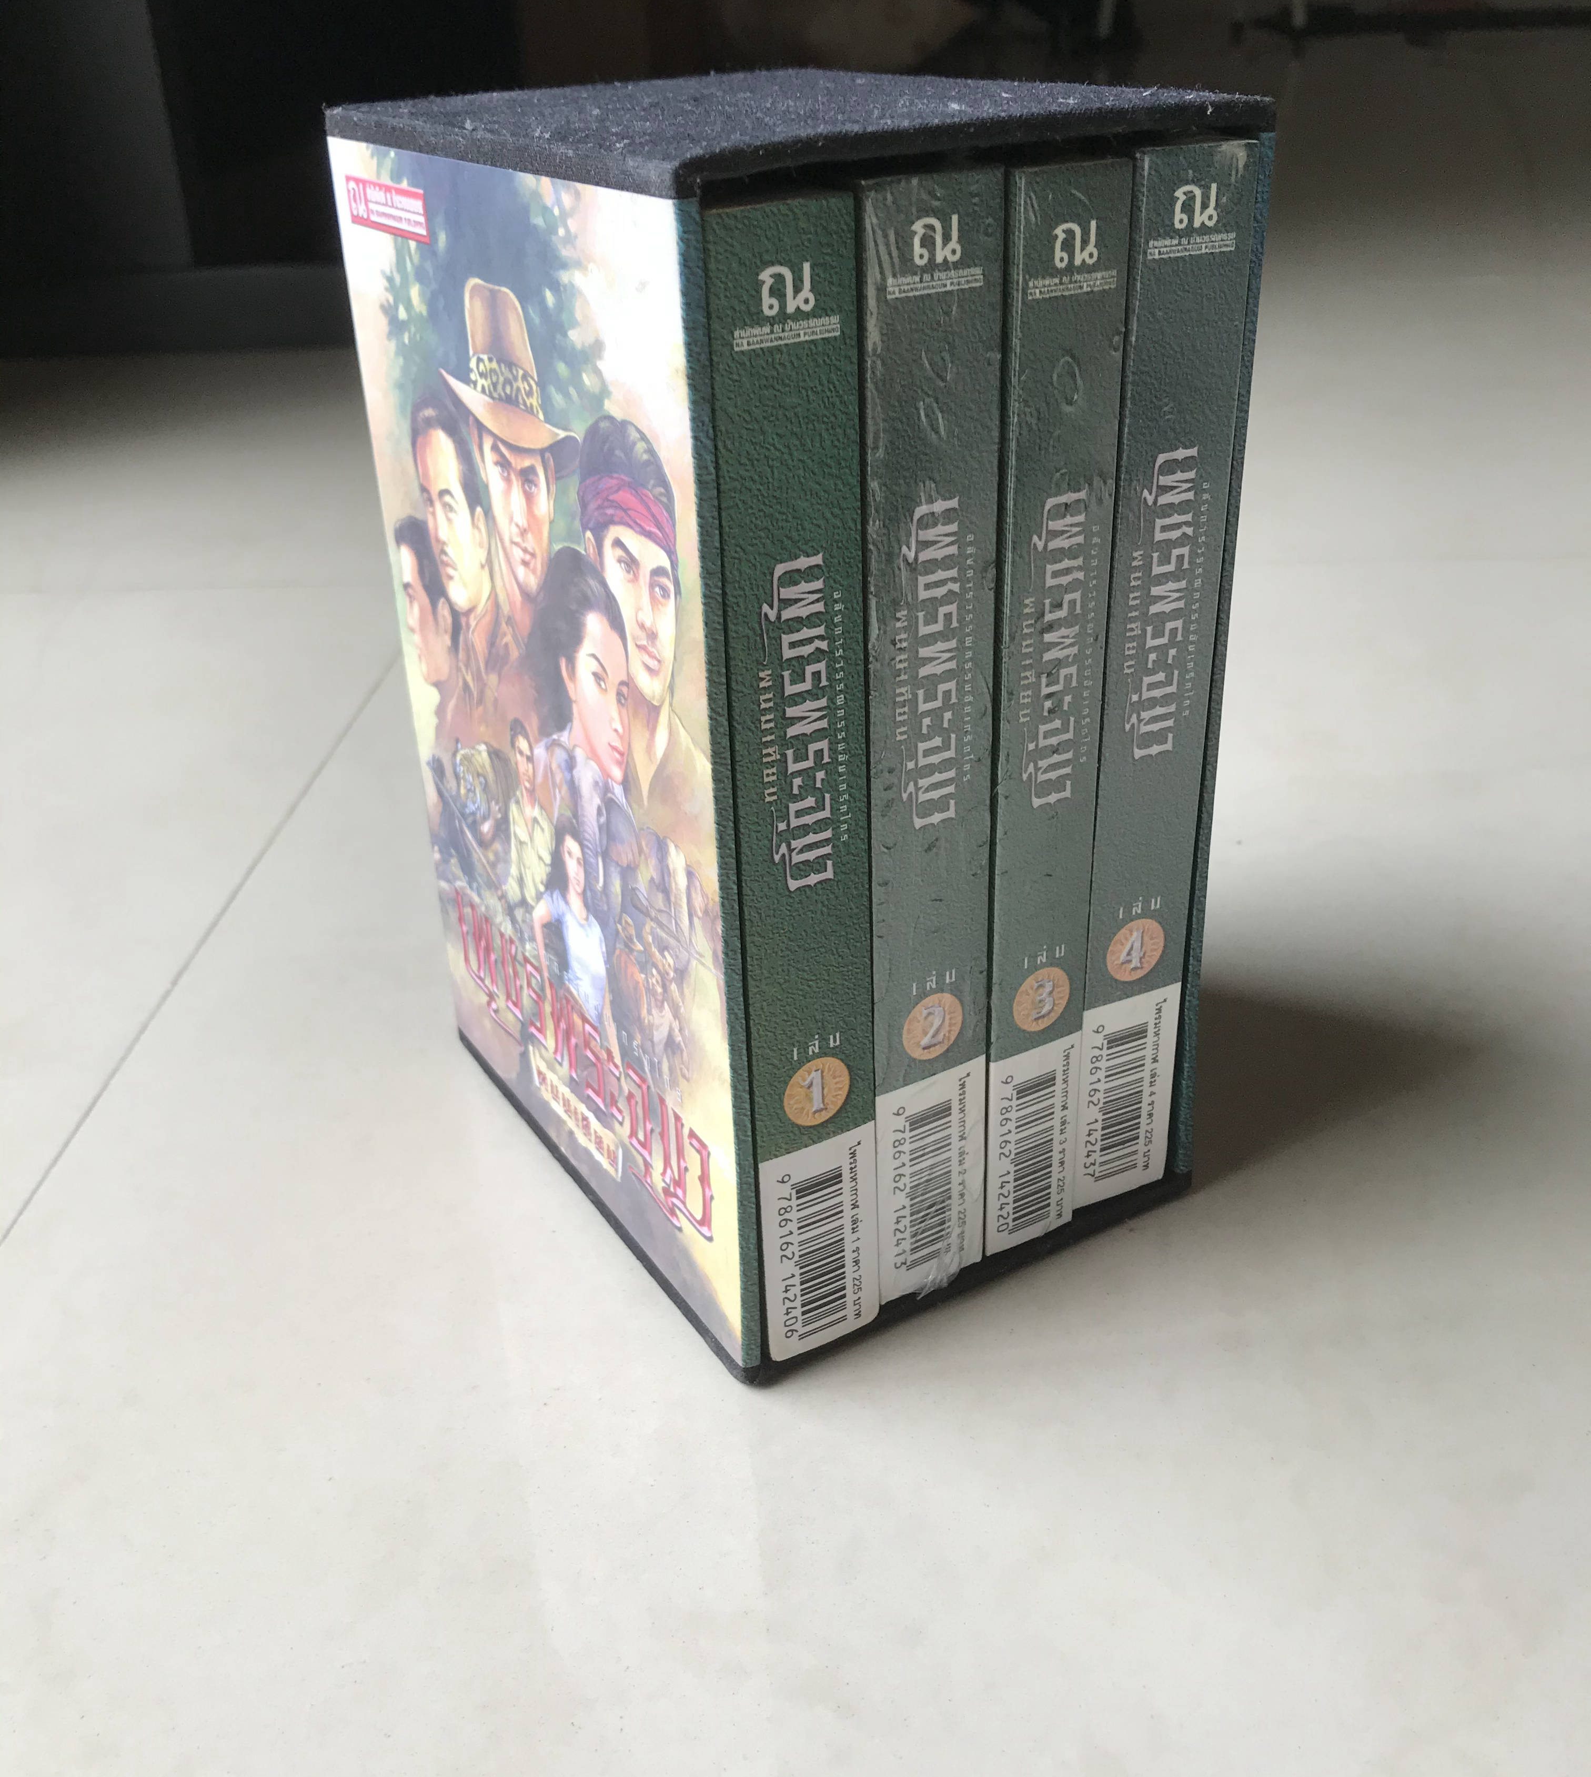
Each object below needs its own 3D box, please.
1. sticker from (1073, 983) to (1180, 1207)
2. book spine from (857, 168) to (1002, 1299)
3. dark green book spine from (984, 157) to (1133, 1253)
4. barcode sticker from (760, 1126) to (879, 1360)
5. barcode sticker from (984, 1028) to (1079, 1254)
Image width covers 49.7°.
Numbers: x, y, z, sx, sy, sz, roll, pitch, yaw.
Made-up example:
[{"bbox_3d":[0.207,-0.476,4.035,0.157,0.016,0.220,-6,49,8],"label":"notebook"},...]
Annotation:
[{"bbox_3d":[0.060,0.038,0.314,0.022,0.043,0.002,-18,31,-27],"label":"sticker"},{"bbox_3d":[0.017,-0.014,0.269,0.022,0.183,0.016,-18,31,-27],"label":"book spine"},{"bbox_3d":[0.036,-0.019,0.279,0.021,0.182,0.016,-18,31,-27],"label":"dark green book spine"},{"bbox_3d":[0.005,0.059,0.286,0.022,0.042,0.002,-18,31,-27],"label":"barcode sticker"},{"bbox_3d":[0.042,0.046,0.305,0.020,0.042,0.002,-18,31,-27],"label":"barcode sticker"}]

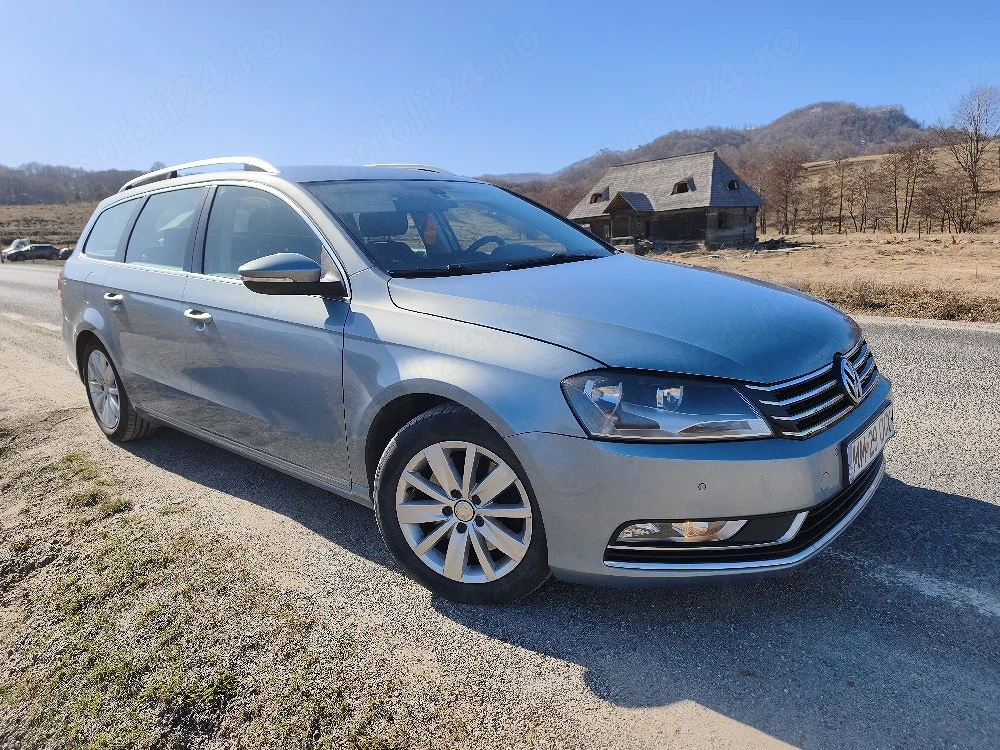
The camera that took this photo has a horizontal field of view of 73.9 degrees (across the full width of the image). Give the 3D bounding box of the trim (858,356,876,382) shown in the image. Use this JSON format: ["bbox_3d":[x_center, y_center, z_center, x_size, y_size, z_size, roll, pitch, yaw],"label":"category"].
[{"bbox_3d":[1.194,-0.013,2.220,0.080,0.035,0.340,6,16,33],"label":"trim"}]

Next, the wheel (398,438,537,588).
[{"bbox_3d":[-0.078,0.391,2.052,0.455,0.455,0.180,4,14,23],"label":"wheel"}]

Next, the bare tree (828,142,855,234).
[{"bbox_3d":[29.298,-16.000,57.000,2.200,7.900,2.200,5,15,27],"label":"bare tree"}]

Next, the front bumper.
[{"bbox_3d":[0.867,0.235,2.283,0.760,0.460,1.800,10,17,39],"label":"front bumper"}]

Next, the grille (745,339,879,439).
[{"bbox_3d":[1.015,0.014,2.066,0.200,0.190,0.940,9,17,40],"label":"grille"}]

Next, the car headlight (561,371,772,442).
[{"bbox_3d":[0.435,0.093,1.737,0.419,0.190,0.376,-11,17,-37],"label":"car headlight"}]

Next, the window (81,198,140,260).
[{"bbox_3d":[-2.101,-0.775,3.548,0.660,0.315,0.150,9,17,40],"label":"window"}]

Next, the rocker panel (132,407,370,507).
[{"bbox_3d":[-1.167,0.300,2.897,1.860,0.115,0.100,10,17,39],"label":"rocker panel"}]

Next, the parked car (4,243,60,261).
[{"bbox_3d":[-44.235,-11.644,63.000,4.300,1.470,1.750,-15,18,-43],"label":"parked car"}]

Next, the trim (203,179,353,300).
[{"bbox_3d":[-0.857,-0.534,2.498,1.090,0.455,0.180,9,17,40],"label":"trim"}]

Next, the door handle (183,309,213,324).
[{"bbox_3d":[-1.276,-0.245,2.788,0.220,0.050,0.060,9,17,40],"label":"door handle"}]

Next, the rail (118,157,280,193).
[{"bbox_3d":[-1.592,-1.004,3.354,1.720,0.110,0.070,10,17,39],"label":"rail"}]

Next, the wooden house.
[{"bbox_3d":[10.925,-11.766,45.729,6.600,5.800,12.000,-12,15,-37],"label":"wooden house"}]

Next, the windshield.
[{"bbox_3d":[-0.081,-0.659,2.869,0.880,0.140,1.470,40,34,26],"label":"windshield"}]

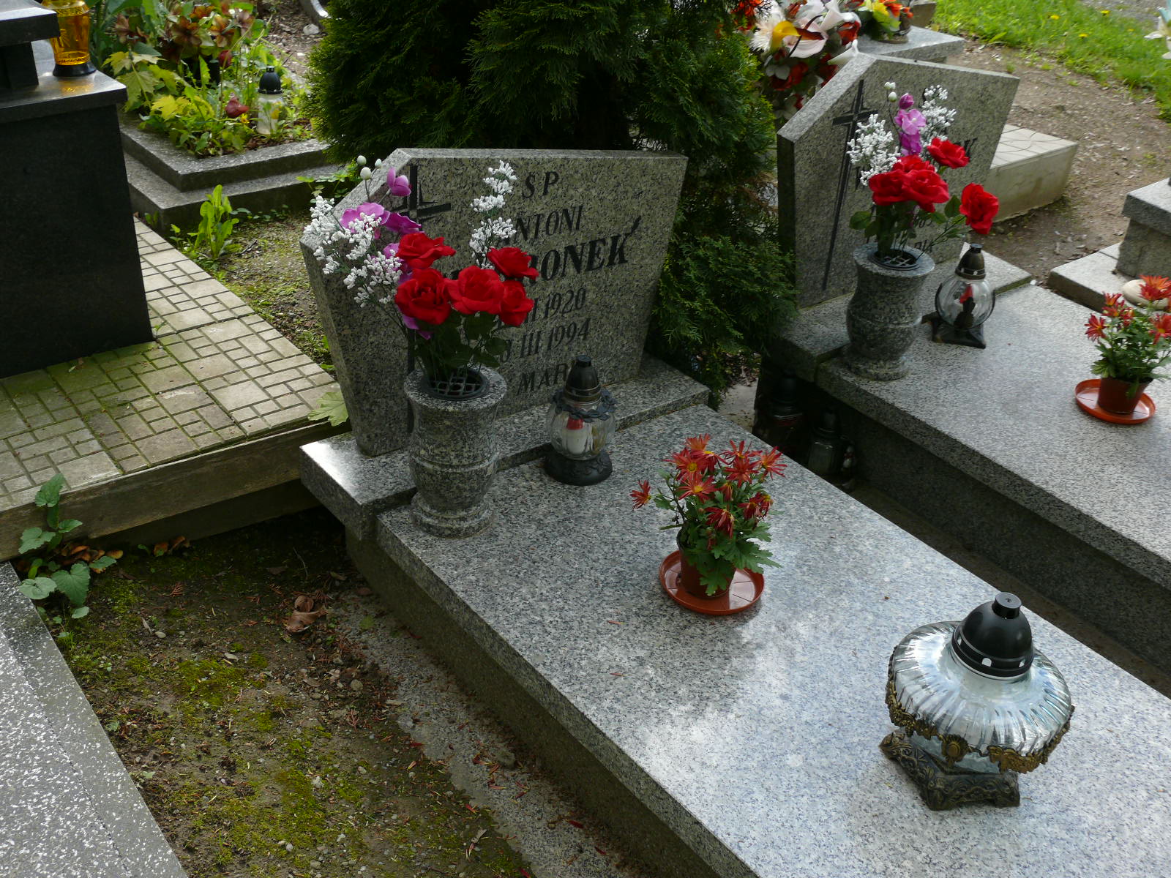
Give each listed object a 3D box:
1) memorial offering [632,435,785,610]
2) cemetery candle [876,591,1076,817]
[{"bbox_3d":[0.190,0.130,1.839,0.226,0.232,0.215,4,31,-3],"label":"memorial offering"},{"bbox_3d":[0.500,0.323,1.512,0.235,0.298,0.235,-6,33,-18],"label":"cemetery candle"}]

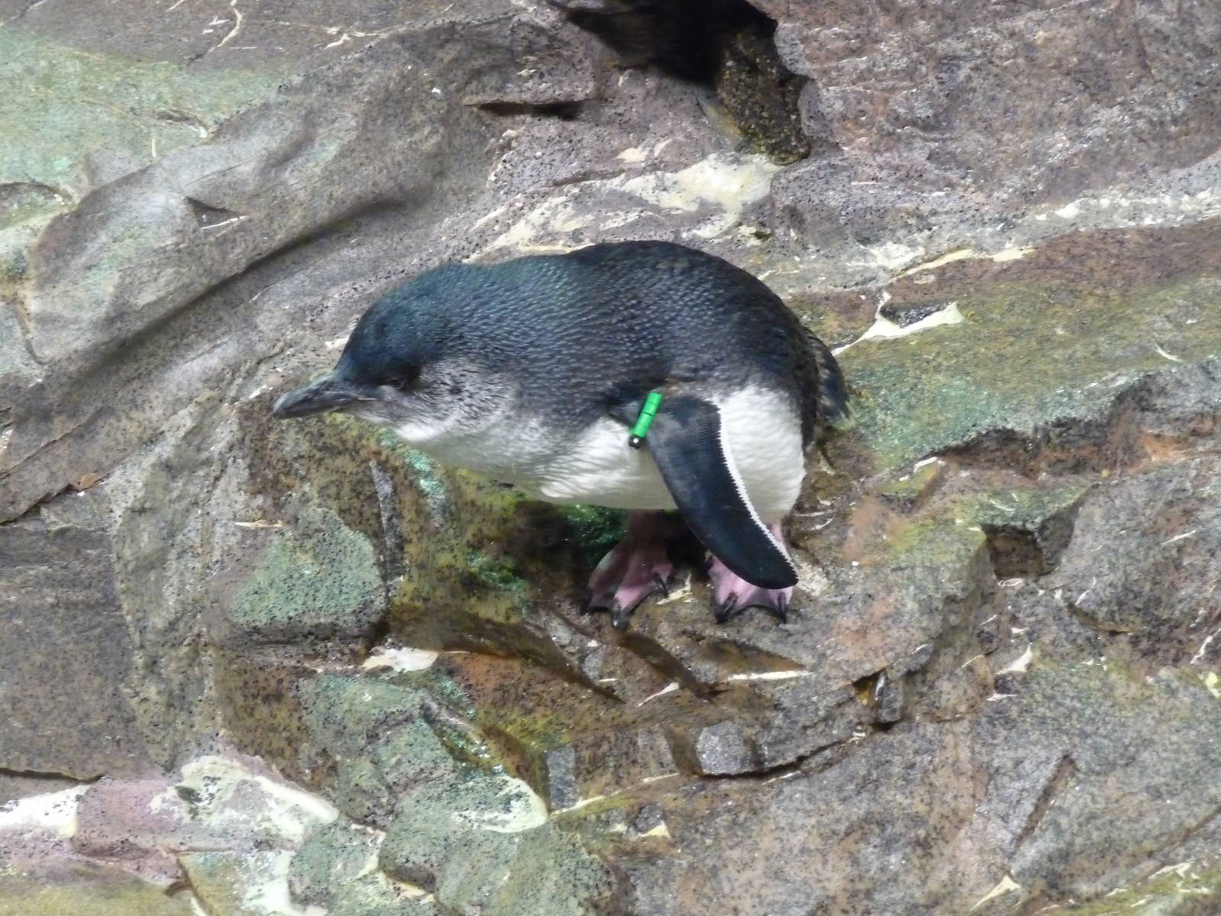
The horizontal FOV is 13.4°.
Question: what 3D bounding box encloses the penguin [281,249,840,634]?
[{"bbox_3d":[-0.025,-0.014,2.650,0.305,0.195,0.160,-8,22,-22],"label":"penguin"}]

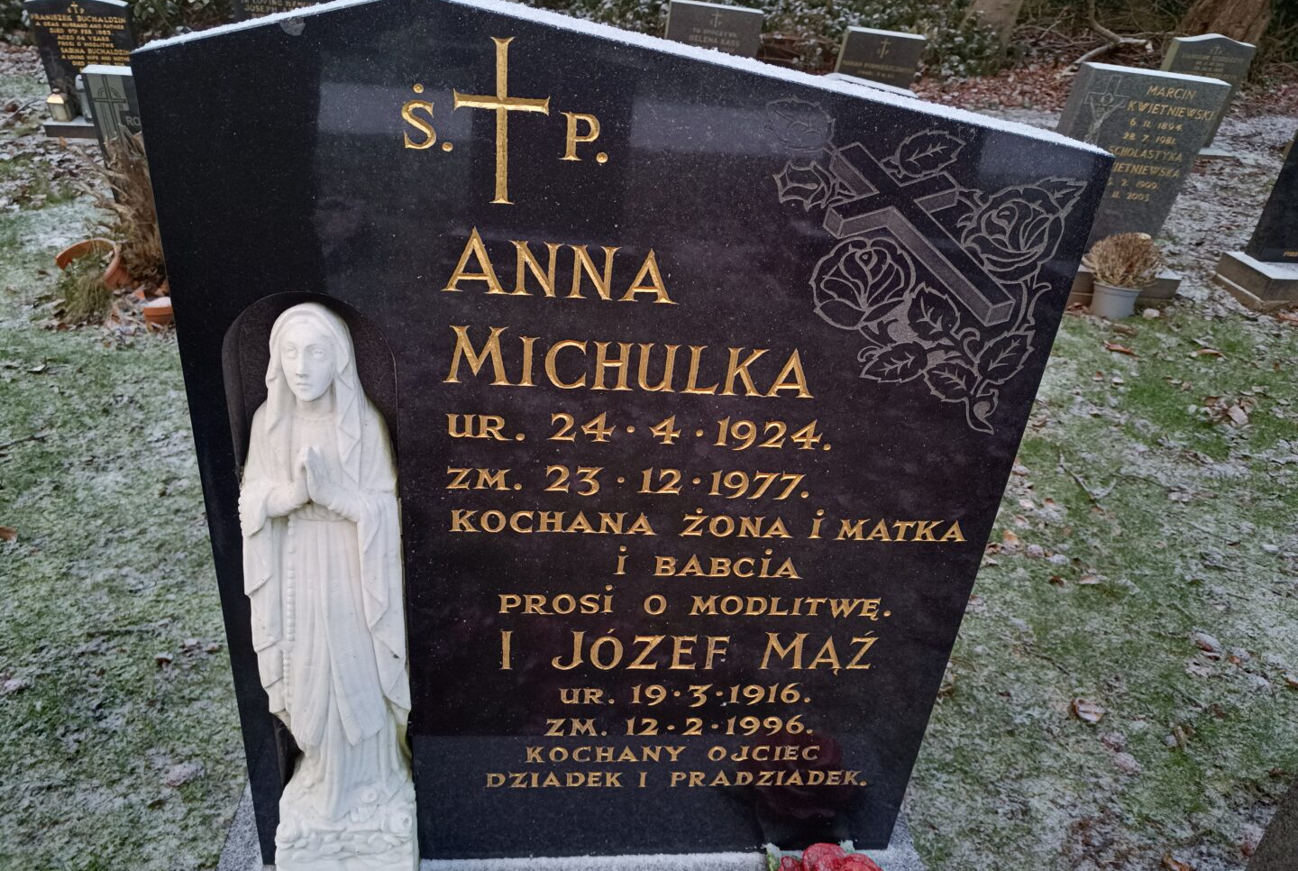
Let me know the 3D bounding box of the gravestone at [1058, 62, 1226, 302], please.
[{"bbox_3d":[1.868,-1.008,3.623,0.720,0.850,0.280,4,35,-7],"label":"gravestone"}]

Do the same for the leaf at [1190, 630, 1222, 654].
[{"bbox_3d":[1.026,0.381,1.664,0.051,0.016,0.058,-3,31,-17],"label":"leaf"}]

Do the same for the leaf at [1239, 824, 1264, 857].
[{"bbox_3d":[0.859,0.574,1.285,0.068,0.015,0.037,-20,39,-39],"label":"leaf"}]

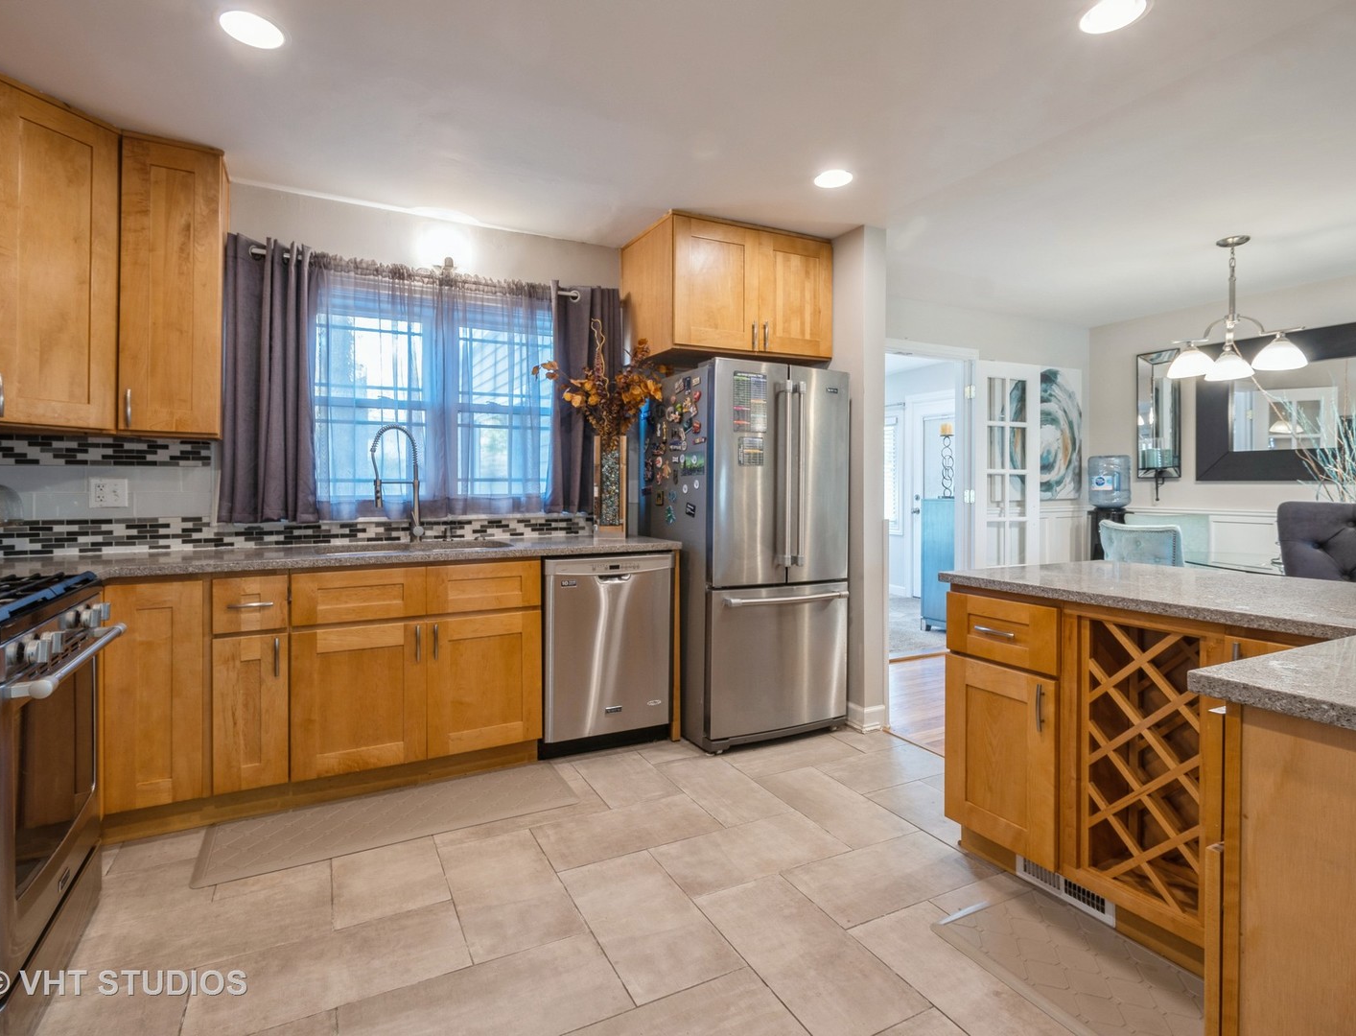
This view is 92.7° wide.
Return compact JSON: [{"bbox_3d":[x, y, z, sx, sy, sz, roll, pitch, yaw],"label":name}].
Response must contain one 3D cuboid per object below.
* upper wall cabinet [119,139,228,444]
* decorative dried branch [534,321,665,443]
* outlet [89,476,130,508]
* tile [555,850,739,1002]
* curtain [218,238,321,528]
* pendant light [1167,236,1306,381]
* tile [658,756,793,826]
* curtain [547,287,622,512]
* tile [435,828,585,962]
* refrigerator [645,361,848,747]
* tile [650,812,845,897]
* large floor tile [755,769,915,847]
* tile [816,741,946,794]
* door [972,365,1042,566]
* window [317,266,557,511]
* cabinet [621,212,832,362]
[{"bbox_3d":[-1.962,-0.856,2.548,0.297,1.069,0.335,-1,1,-26],"label":"upper wall cabinet"},{"bbox_3d":[-0.372,-0.657,3.168,0.626,0.564,0.404,-1,3,-29],"label":"decorative dried branch"},{"bbox_3d":[-2.289,-0.102,2.606,0.119,0.119,0.012,-1,3,-29],"label":"outlet"},{"bbox_3d":[-0.098,1.124,1.836,0.313,0.012,0.587,-1,3,-29],"label":"tile"},{"bbox_3d":[-1.754,-0.587,2.786,0.383,1.192,0.096,-1,3,-29],"label":"curtain"},{"bbox_3d":[2.912,-1.068,3.405,0.560,0.779,0.560,-1,3,-29],"label":"pendant light"},{"bbox_3d":[0.173,1.083,2.618,0.313,0.012,0.587,-1,3,-29],"label":"tile"},{"bbox_3d":[-0.485,-0.627,3.371,0.416,1.199,0.090,-1,1,-26],"label":"curtain"},{"bbox_3d":[-0.520,1.117,1.964,0.313,0.012,0.587,-1,3,-29],"label":"tile"},{"bbox_3d":[0.336,0.141,3.386,0.838,1.778,0.722,-1,3,-29],"label":"refrigerator"},{"bbox_3d":[0.249,1.107,2.161,0.616,0.012,0.298,-1,3,-29],"label":"tile"},{"bbox_3d":[0.560,1.052,2.379,0.289,0.010,0.581,-1,1,-26],"label":"large floor tile"},{"bbox_3d":[0.887,1.047,2.705,0.581,0.010,0.289,-1,1,-26],"label":"tile"},{"bbox_3d":[2.455,-0.071,4.824,0.585,2.140,0.040,0,1,-17],"label":"door"},{"bbox_3d":[-1.152,-0.553,3.160,1.177,1.102,0.090,-1,1,-26],"label":"window"},{"bbox_3d":[0.248,-1.116,3.453,0.913,0.637,0.637,0,1,-25],"label":"cabinet"}]

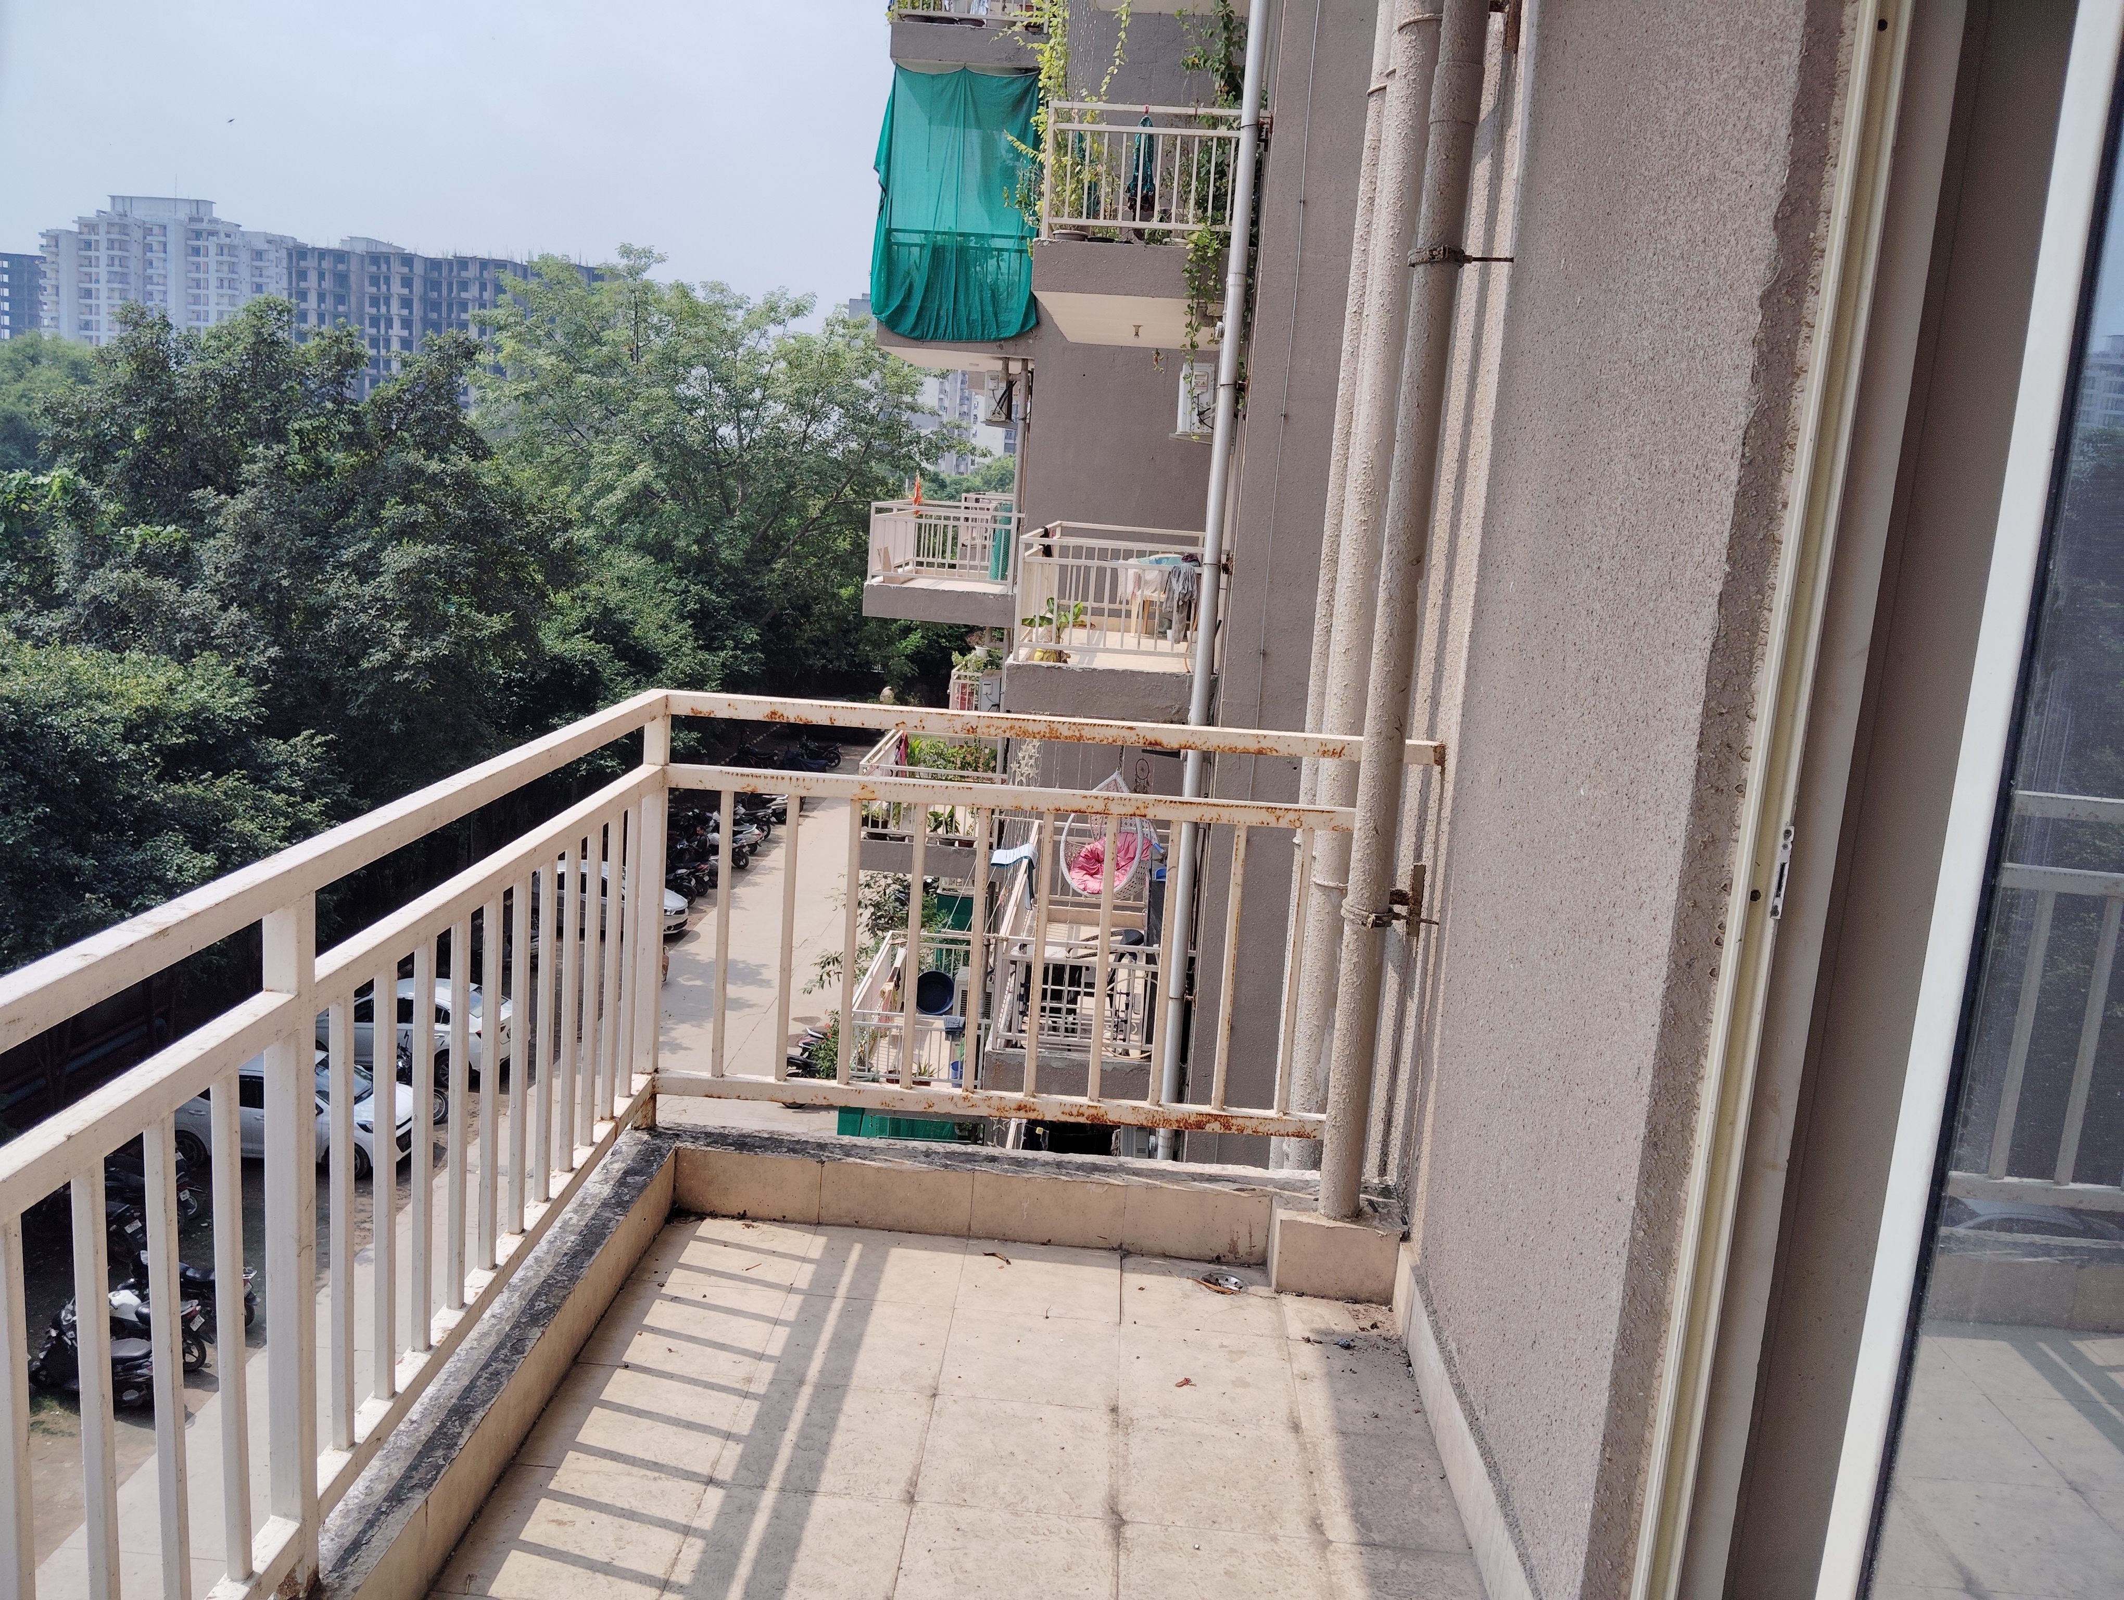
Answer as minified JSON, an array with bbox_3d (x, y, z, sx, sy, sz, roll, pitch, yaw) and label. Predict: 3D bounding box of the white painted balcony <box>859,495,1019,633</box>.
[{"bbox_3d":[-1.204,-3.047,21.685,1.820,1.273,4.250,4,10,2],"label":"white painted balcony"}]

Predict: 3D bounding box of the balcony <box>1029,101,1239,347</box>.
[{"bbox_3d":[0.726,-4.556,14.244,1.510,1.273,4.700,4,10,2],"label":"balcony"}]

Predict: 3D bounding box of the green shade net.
[{"bbox_3d":[-1.124,-6.513,18.879,1.820,2.870,0.400,4,10,2],"label":"green shade net"}]

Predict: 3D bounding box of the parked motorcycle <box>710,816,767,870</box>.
[{"bbox_3d":[-8.673,1.127,45.312,1.850,1.100,0.700,4,10,2],"label":"parked motorcycle"}]

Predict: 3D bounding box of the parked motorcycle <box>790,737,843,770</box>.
[{"bbox_3d":[-8.638,-1.756,60.667,1.950,1.100,0.720,4,10,2],"label":"parked motorcycle"}]

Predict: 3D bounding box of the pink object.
[{"bbox_3d":[0.388,0.570,15.766,0.680,0.550,0.550,12,13,37],"label":"pink object"}]

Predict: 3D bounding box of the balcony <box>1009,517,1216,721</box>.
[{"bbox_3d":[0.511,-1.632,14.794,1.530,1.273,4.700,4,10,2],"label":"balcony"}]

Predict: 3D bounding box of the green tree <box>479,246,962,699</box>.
[{"bbox_3d":[-12.826,-11.230,64.869,16.000,17.553,14.500,4,10,2],"label":"green tree"}]

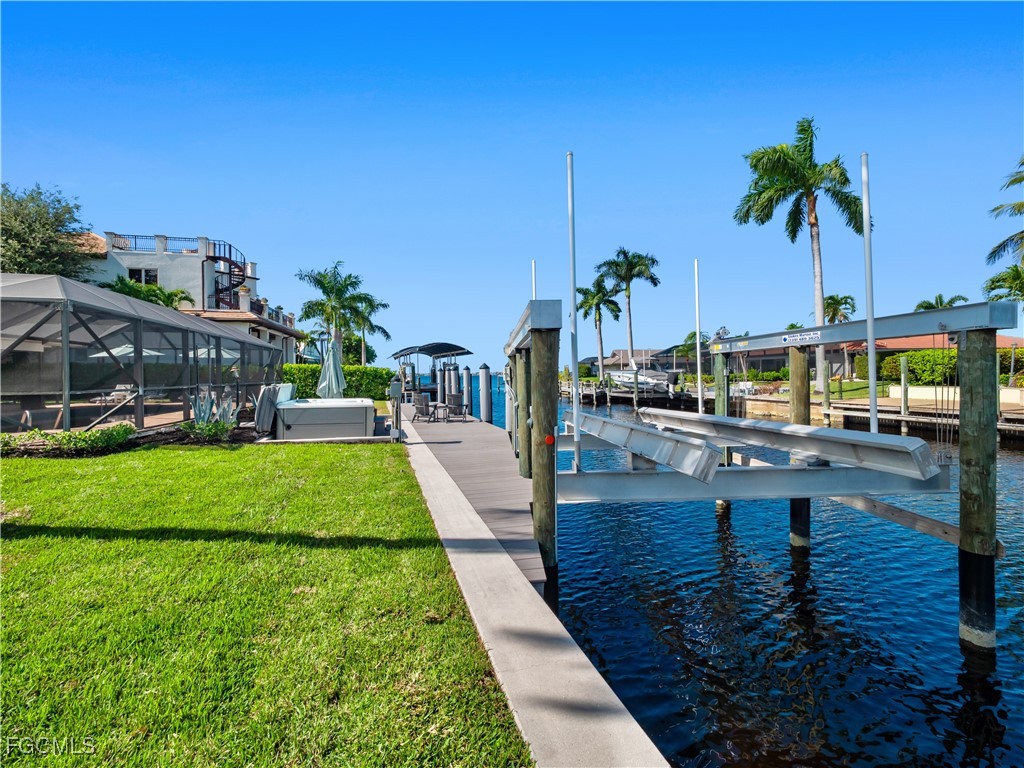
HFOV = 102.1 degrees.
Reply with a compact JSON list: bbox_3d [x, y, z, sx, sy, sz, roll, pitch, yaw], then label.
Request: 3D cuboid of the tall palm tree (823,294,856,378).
[{"bbox_3d":[23.500,-3.401,29.933,3.000,6.200,3.000,1,2,38],"label":"tall palm tree"}]

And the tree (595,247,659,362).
[{"bbox_3d":[13.400,-7.941,47.839,7.000,16.300,7.000,0,1,15],"label":"tree"}]

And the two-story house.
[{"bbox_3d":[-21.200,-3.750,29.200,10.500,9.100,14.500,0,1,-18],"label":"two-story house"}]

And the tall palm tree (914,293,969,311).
[{"bbox_3d":[46.500,-5.227,44.897,4.300,9.500,4.300,-1,2,-44],"label":"tall palm tree"}]

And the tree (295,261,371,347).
[{"bbox_3d":[-15.900,-5.303,36.893,6.300,11.100,6.300,-1,1,-23],"label":"tree"}]

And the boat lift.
[{"bbox_3d":[2.205,0.782,5.943,4.400,3.130,4.500,0,1,-3],"label":"boat lift"}]

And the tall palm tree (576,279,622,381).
[{"bbox_3d":[10.100,-6.150,48.000,5.300,12.600,5.300,0,1,0],"label":"tall palm tree"}]

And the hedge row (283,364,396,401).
[{"bbox_3d":[-9.400,-0.010,22.600,6.000,1.900,1.300,0,1,-18],"label":"hedge row"}]

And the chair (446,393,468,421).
[{"bbox_3d":[-1.670,0.710,12.600,0.720,0.880,0.800,0,1,0],"label":"chair"}]

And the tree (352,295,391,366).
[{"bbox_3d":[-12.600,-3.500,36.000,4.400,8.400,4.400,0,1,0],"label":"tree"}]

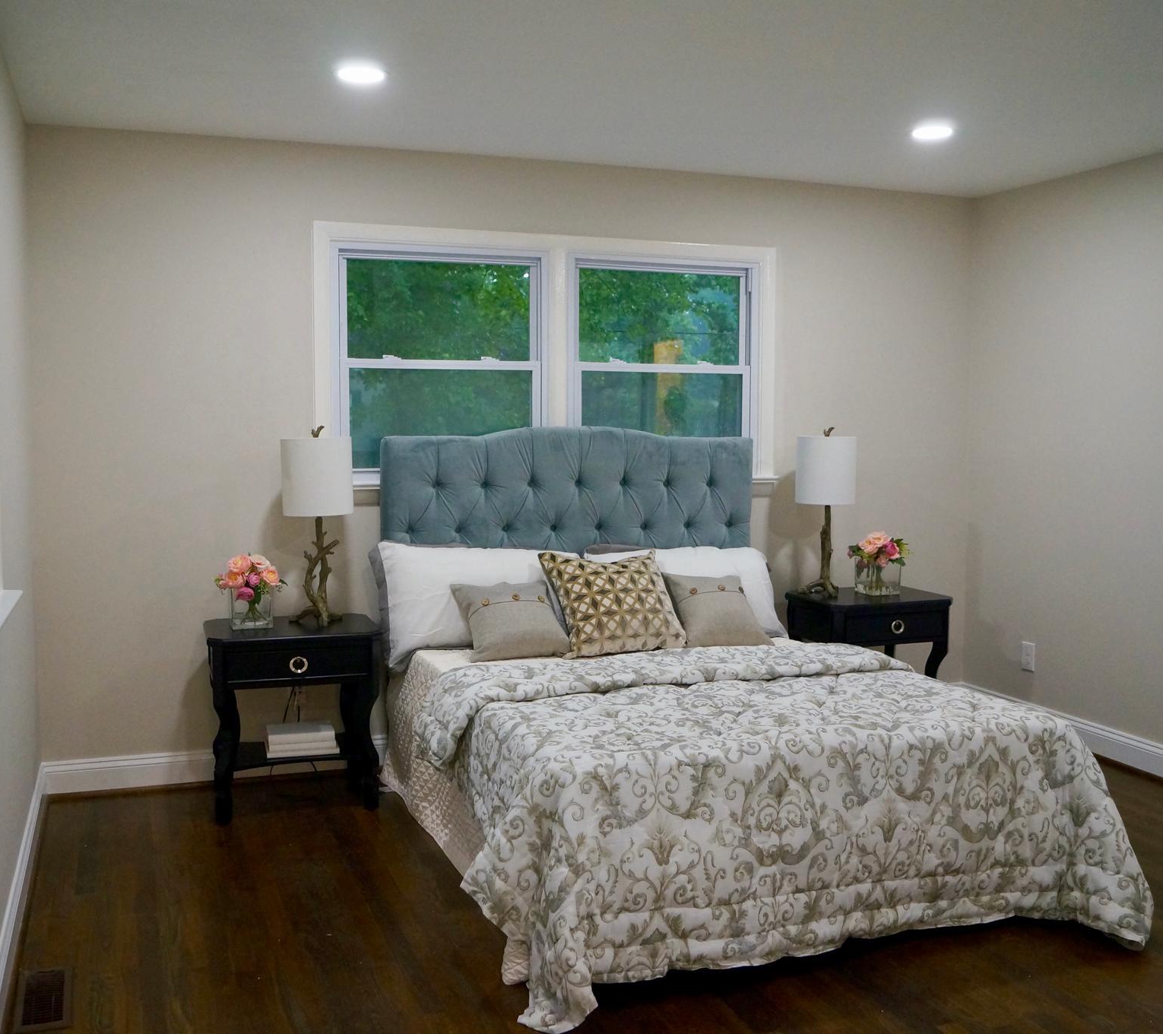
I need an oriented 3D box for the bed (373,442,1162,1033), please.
[{"bbox_3d":[0.327,0.395,3.890,1.710,1.360,2.220,-2,5,-21],"label":"bed"}]

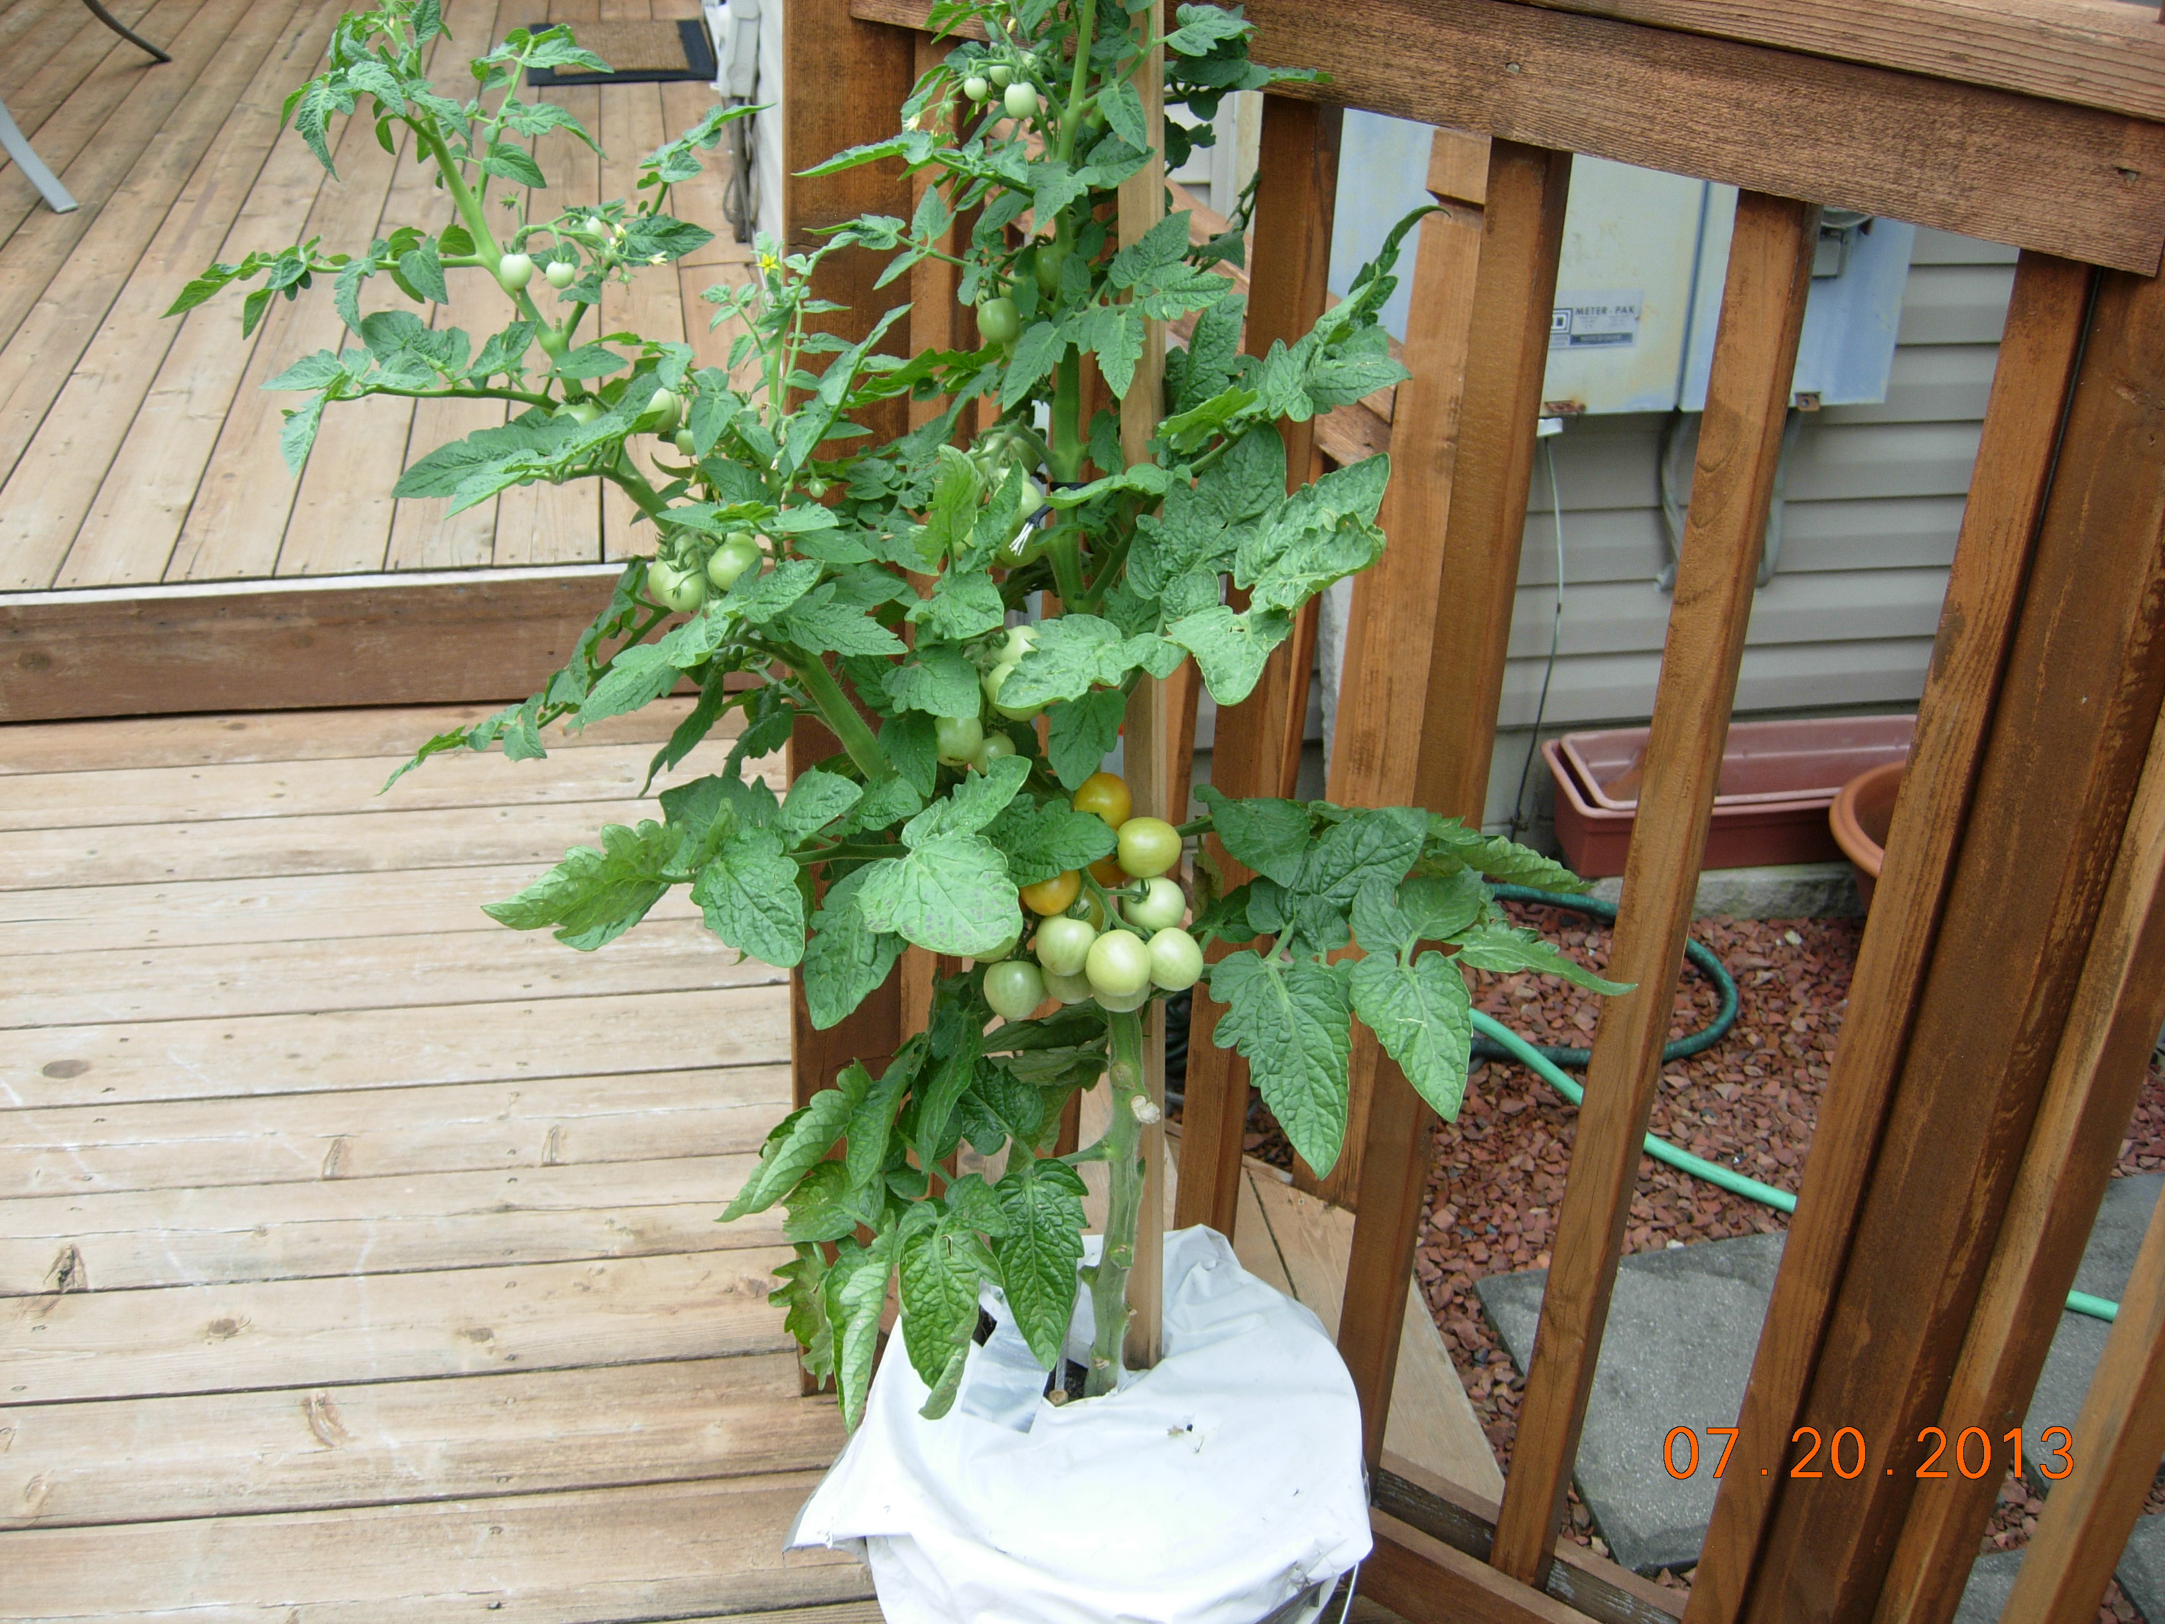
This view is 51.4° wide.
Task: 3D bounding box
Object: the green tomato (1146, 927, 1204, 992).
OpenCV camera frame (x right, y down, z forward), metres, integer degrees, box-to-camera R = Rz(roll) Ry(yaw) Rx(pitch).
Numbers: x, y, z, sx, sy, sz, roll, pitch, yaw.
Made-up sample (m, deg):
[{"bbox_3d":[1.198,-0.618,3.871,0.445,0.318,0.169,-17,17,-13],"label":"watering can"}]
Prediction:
[{"bbox_3d":[0.050,0.079,1.210,0.032,0.034,0.032,3,29,0],"label":"green tomato"}]

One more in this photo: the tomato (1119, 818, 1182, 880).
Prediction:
[{"bbox_3d":[0.034,0.018,1.135,0.032,0.031,0.032,3,29,0],"label":"tomato"}]

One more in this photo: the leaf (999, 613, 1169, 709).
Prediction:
[{"bbox_3d":[-0.003,-0.072,1.109,0.096,0.020,0.061,-25,54,-20],"label":"leaf"}]

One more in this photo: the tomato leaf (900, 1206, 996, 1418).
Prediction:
[{"bbox_3d":[-0.075,0.281,1.265,0.054,0.128,0.028,6,8,2],"label":"tomato leaf"}]

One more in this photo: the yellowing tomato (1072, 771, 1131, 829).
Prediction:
[{"bbox_3d":[0.012,-0.006,1.280,0.033,0.033,0.033,3,29,0],"label":"yellowing tomato"}]

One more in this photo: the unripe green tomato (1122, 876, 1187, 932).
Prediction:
[{"bbox_3d":[0.041,0.053,1.272,0.035,0.034,0.035,3,29,0],"label":"unripe green tomato"}]

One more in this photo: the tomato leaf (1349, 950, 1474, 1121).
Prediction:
[{"bbox_3d":[0.178,0.121,1.220,0.063,0.095,0.018,-16,5,-3],"label":"tomato leaf"}]

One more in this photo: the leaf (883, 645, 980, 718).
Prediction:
[{"bbox_3d":[-0.077,-0.068,1.160,0.049,0.016,0.035,24,75,6],"label":"leaf"}]

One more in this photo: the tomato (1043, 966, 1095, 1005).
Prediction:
[{"bbox_3d":[-0.008,0.093,1.280,0.032,0.032,0.032,3,29,0],"label":"tomato"}]

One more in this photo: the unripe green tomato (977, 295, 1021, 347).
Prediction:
[{"bbox_3d":[-0.042,-0.244,1.120,0.022,0.024,0.022,3,29,0],"label":"unripe green tomato"}]

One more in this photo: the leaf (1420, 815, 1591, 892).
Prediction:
[{"bbox_3d":[0.235,0.022,1.250,0.112,0.026,0.058,27,30,-14],"label":"leaf"}]

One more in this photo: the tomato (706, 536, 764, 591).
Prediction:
[{"bbox_3d":[-0.169,-0.120,1.090,0.028,0.028,0.028,3,29,0],"label":"tomato"}]

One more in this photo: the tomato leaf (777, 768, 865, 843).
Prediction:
[{"bbox_3d":[-0.132,-0.003,1.140,0.054,0.016,0.042,-35,61,-23],"label":"tomato leaf"}]

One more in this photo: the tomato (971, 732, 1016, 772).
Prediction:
[{"bbox_3d":[-0.046,-0.030,1.165,0.024,0.024,0.024,3,29,0],"label":"tomato"}]

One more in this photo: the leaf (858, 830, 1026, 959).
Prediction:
[{"bbox_3d":[-0.071,0.047,1.158,0.082,0.020,0.077,-32,67,-20],"label":"leaf"}]

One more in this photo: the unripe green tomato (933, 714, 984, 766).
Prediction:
[{"bbox_3d":[-0.062,-0.038,1.125,0.027,0.028,0.027,3,29,0],"label":"unripe green tomato"}]

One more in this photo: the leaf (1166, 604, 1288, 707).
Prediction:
[{"bbox_3d":[0.073,-0.079,1.140,0.060,0.050,0.018,5,-11,-3],"label":"leaf"}]

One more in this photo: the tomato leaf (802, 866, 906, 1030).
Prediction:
[{"bbox_3d":[-0.119,0.070,1.180,0.050,0.098,0.022,24,6,8],"label":"tomato leaf"}]

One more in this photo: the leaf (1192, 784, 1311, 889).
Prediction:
[{"bbox_3d":[0.097,0.013,1.280,0.067,0.057,0.030,0,-9,0],"label":"leaf"}]

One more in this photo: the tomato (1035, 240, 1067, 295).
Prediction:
[{"bbox_3d":[-0.014,-0.269,1.110,0.022,0.025,0.022,3,29,0],"label":"tomato"}]

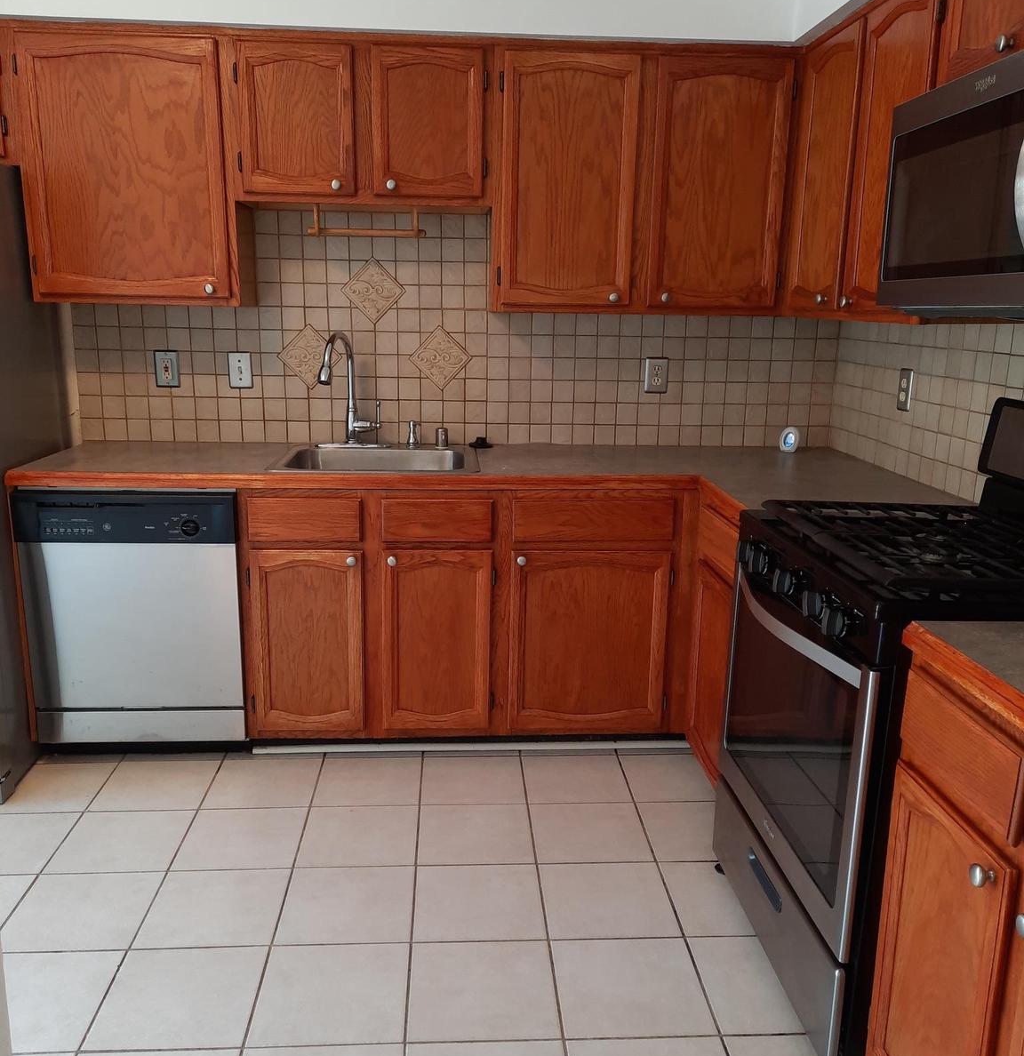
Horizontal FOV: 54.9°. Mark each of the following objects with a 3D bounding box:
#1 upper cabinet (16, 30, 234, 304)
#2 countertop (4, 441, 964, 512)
[{"bbox_3d":[-1.135,-1.083,3.045,0.600,0.765,0.320,0,13,-3],"label":"upper cabinet"},{"bbox_3d":[-0.122,-0.139,2.864,2.600,0.045,1.214,0,13,-4],"label":"countertop"}]

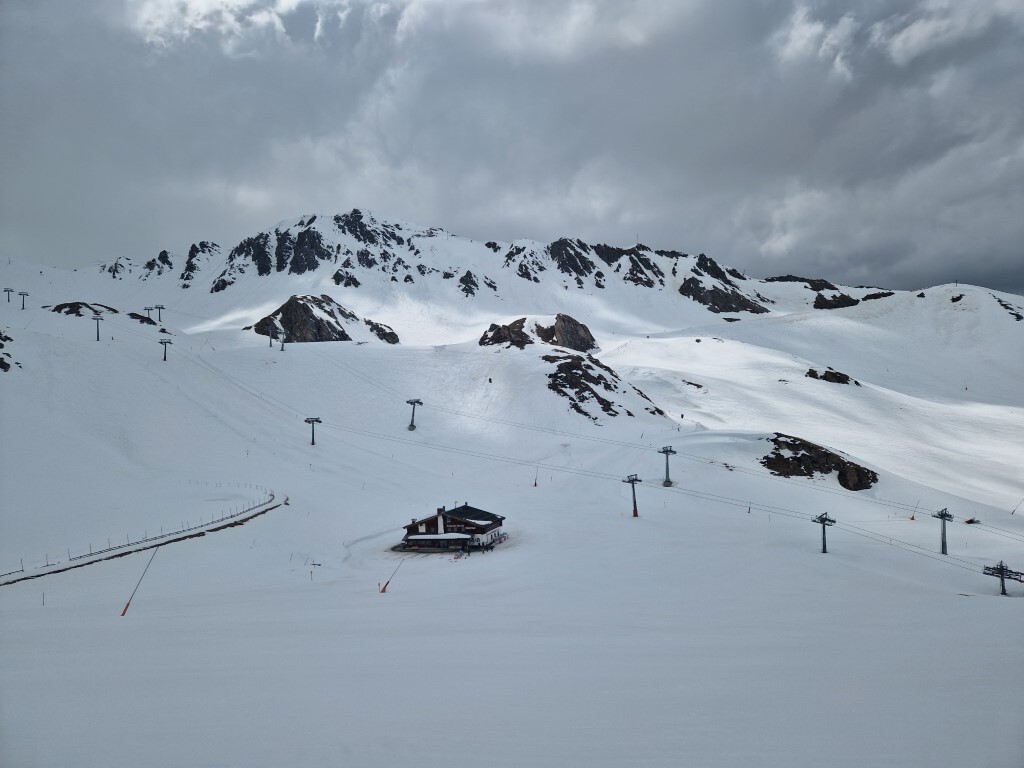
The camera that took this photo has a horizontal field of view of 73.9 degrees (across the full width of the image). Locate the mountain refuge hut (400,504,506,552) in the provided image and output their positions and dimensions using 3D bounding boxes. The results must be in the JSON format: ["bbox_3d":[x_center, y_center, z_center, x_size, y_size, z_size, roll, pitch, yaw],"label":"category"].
[{"bbox_3d":[-16.450,40.480,193.180,23.910,9.930,23.970,-1,-4,13],"label":"mountain refuge hut"}]

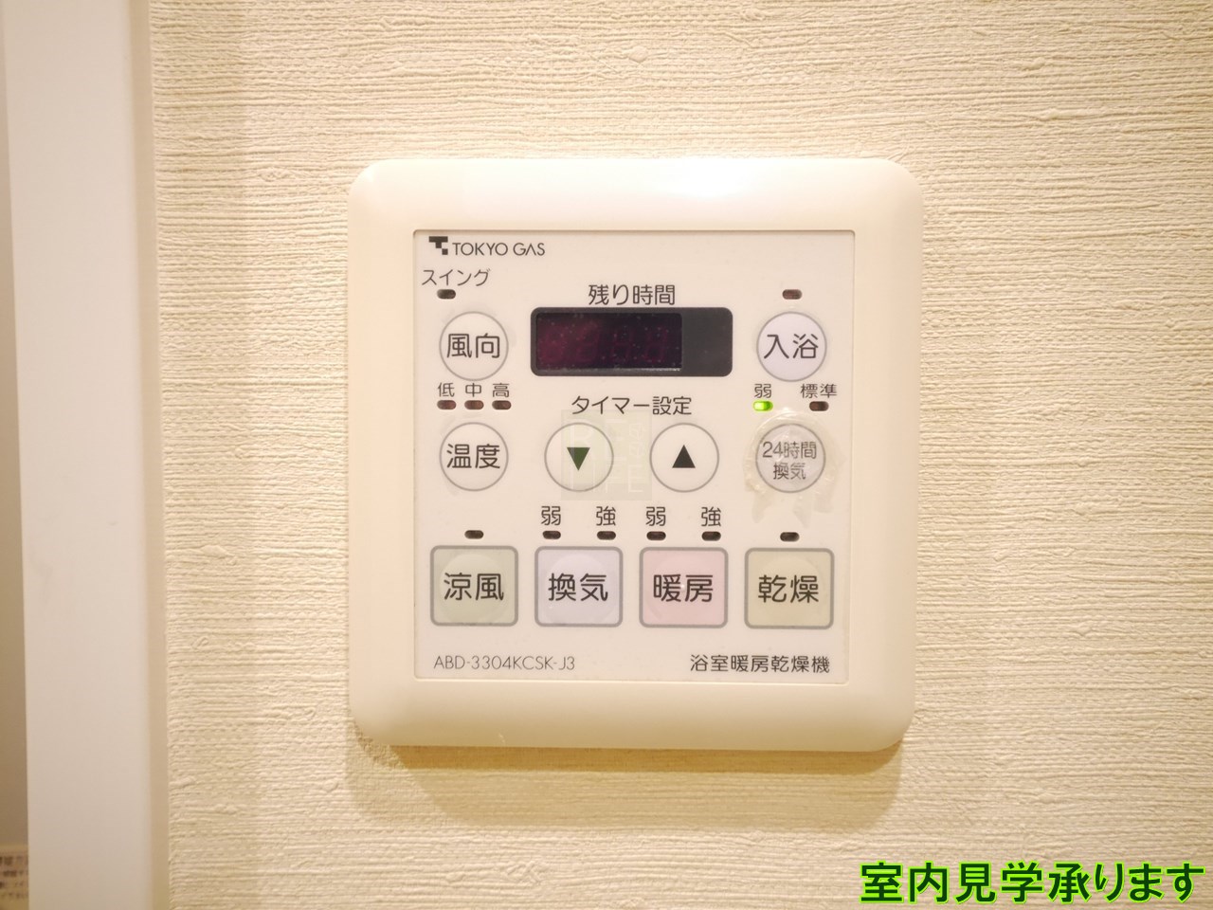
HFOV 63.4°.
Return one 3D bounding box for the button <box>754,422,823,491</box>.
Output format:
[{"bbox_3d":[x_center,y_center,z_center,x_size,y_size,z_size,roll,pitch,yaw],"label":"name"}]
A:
[{"bbox_3d":[0.036,0.001,0.190,0.013,0.013,0.002,0,2,1],"label":"button"}]

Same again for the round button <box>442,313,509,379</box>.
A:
[{"bbox_3d":[-0.026,-0.021,0.191,0.013,0.013,0.002,0,2,1],"label":"round button"}]

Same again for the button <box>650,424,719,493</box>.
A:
[{"bbox_3d":[0.015,0.001,0.191,0.013,0.013,0.002,0,2,1],"label":"button"}]

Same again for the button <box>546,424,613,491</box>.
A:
[{"bbox_3d":[-0.005,0.000,0.191,0.013,0.013,0.002,0,2,1],"label":"button"}]

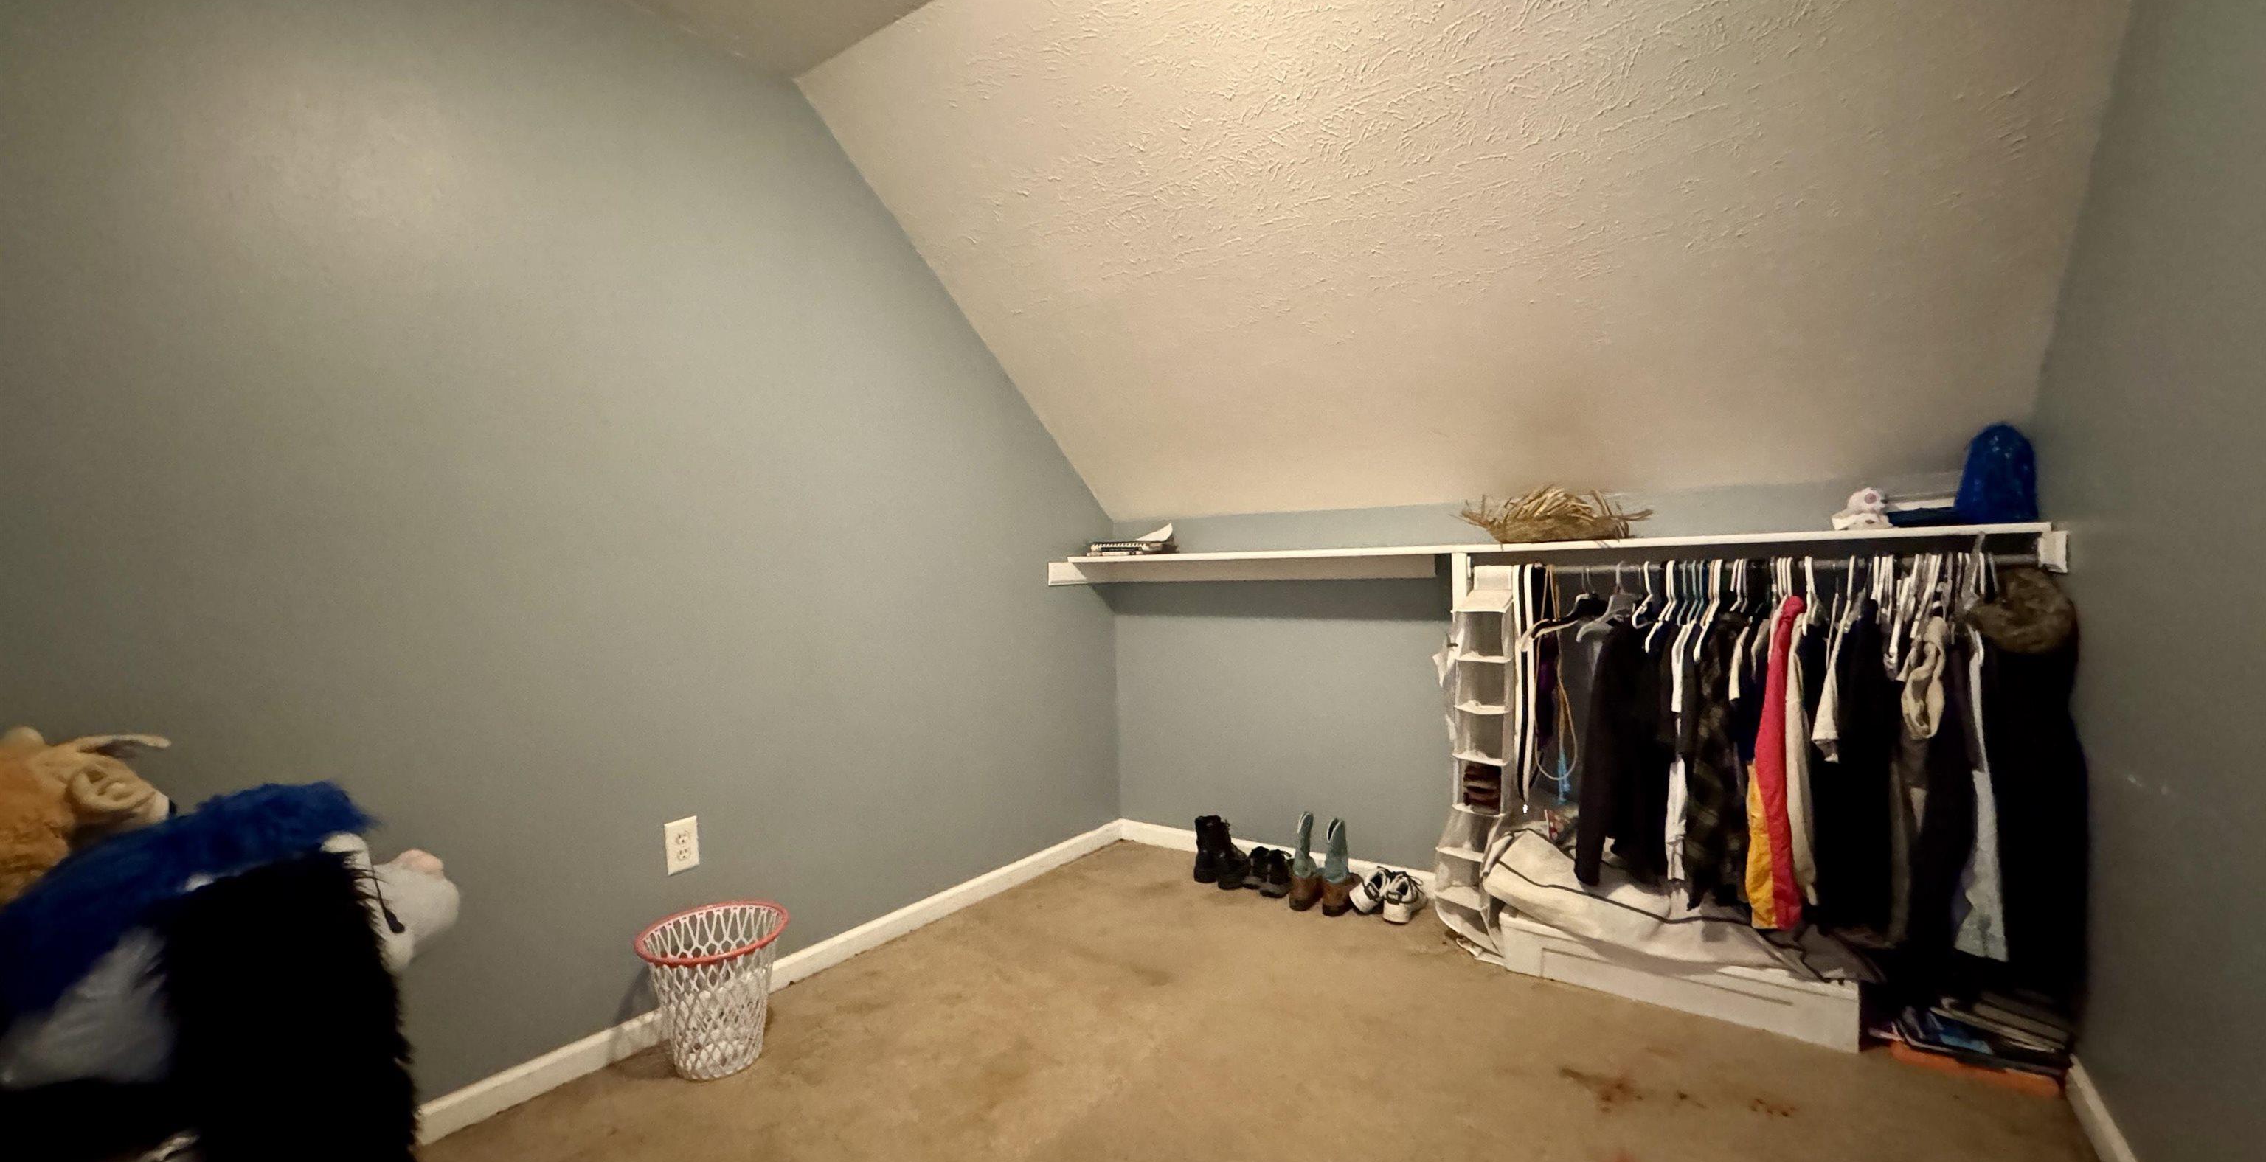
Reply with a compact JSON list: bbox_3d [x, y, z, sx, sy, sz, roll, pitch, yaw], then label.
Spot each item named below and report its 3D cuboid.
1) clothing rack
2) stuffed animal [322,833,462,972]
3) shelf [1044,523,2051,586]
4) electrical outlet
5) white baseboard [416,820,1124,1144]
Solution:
[{"bbox_3d":[1.361,0.422,2.190,1.198,1.050,0.460,-1,1,36],"label":"clothing rack"},{"bbox_3d":[-1.105,0.466,1.303,0.190,0.190,0.240,-1,1,45],"label":"stuffed animal"},{"bbox_3d":[0.840,-0.052,2.599,2.509,0.094,0.369,-1,1,36],"label":"shelf"},{"bbox_3d":[-1.035,0.609,2.108,0.009,0.115,0.071,-1,1,36],"label":"electrical outlet"},{"bbox_3d":[-0.700,0.979,2.568,0.016,0.076,2.270,-1,1,36],"label":"white baseboard"}]

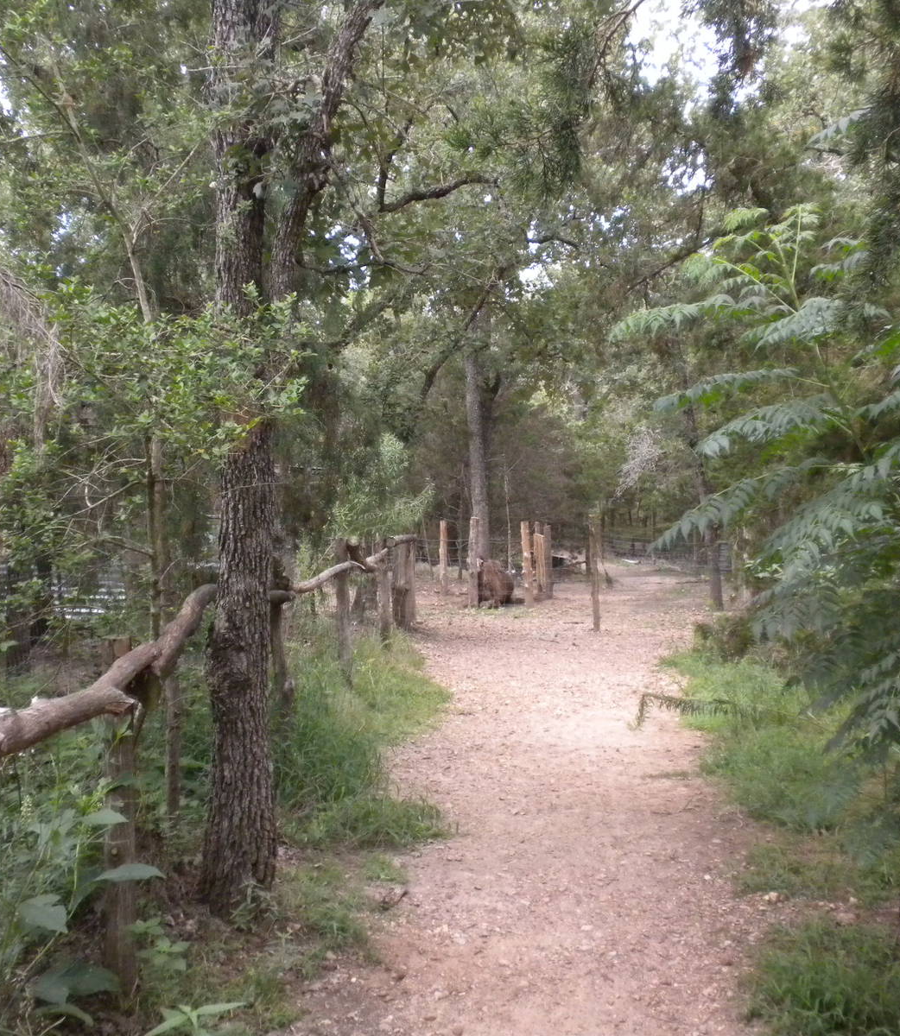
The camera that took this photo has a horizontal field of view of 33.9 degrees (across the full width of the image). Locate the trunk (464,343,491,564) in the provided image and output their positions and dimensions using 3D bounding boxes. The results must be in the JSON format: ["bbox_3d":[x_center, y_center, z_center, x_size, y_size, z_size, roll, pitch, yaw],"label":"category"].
[{"bbox_3d":[0.475,-0.895,25.500,0.320,4.164,0.320,-4,1,0],"label":"trunk"}]

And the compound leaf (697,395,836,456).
[{"bbox_3d":[0.987,-0.287,4.600,0.430,0.190,0.220,0,1,0],"label":"compound leaf"}]

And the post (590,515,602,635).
[{"bbox_3d":[1.684,0.637,17.100,0.090,1.363,0.090,-2,1,0],"label":"post"}]

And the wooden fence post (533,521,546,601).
[{"bbox_3d":[1.379,0.667,22.800,0.150,1.184,0.150,-2,1,0],"label":"wooden fence post"}]

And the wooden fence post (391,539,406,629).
[{"bbox_3d":[-0.598,0.788,17.400,0.180,1.060,0.180,0,1,0],"label":"wooden fence post"}]

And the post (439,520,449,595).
[{"bbox_3d":[-0.092,0.622,23.000,0.140,1.190,0.140,0,1,0],"label":"post"}]

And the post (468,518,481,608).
[{"bbox_3d":[0.349,0.628,21.200,0.160,1.300,0.160,0,1,0],"label":"post"}]

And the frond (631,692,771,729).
[{"bbox_3d":[1.396,1.070,8.200,0.760,0.200,0.250,0,1,0],"label":"frond"}]

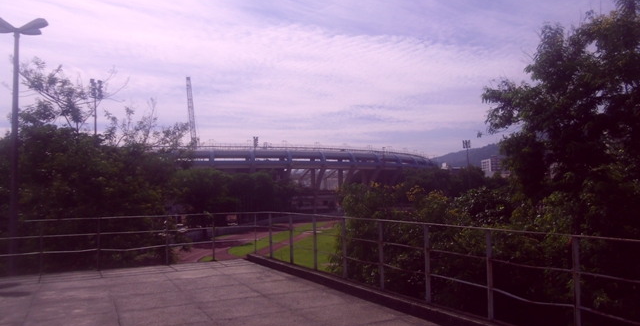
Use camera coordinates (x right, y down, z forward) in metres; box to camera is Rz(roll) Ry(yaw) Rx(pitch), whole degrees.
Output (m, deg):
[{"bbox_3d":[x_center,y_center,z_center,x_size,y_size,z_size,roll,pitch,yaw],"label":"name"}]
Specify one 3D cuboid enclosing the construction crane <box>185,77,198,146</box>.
[{"bbox_3d":[-71.208,-11.677,281.190,14.000,73.900,10.000,-3,-4,30],"label":"construction crane"}]

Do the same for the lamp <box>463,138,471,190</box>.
[{"bbox_3d":[49.918,5.313,167.916,2.600,26.600,0.900,-3,-4,30],"label":"lamp"}]

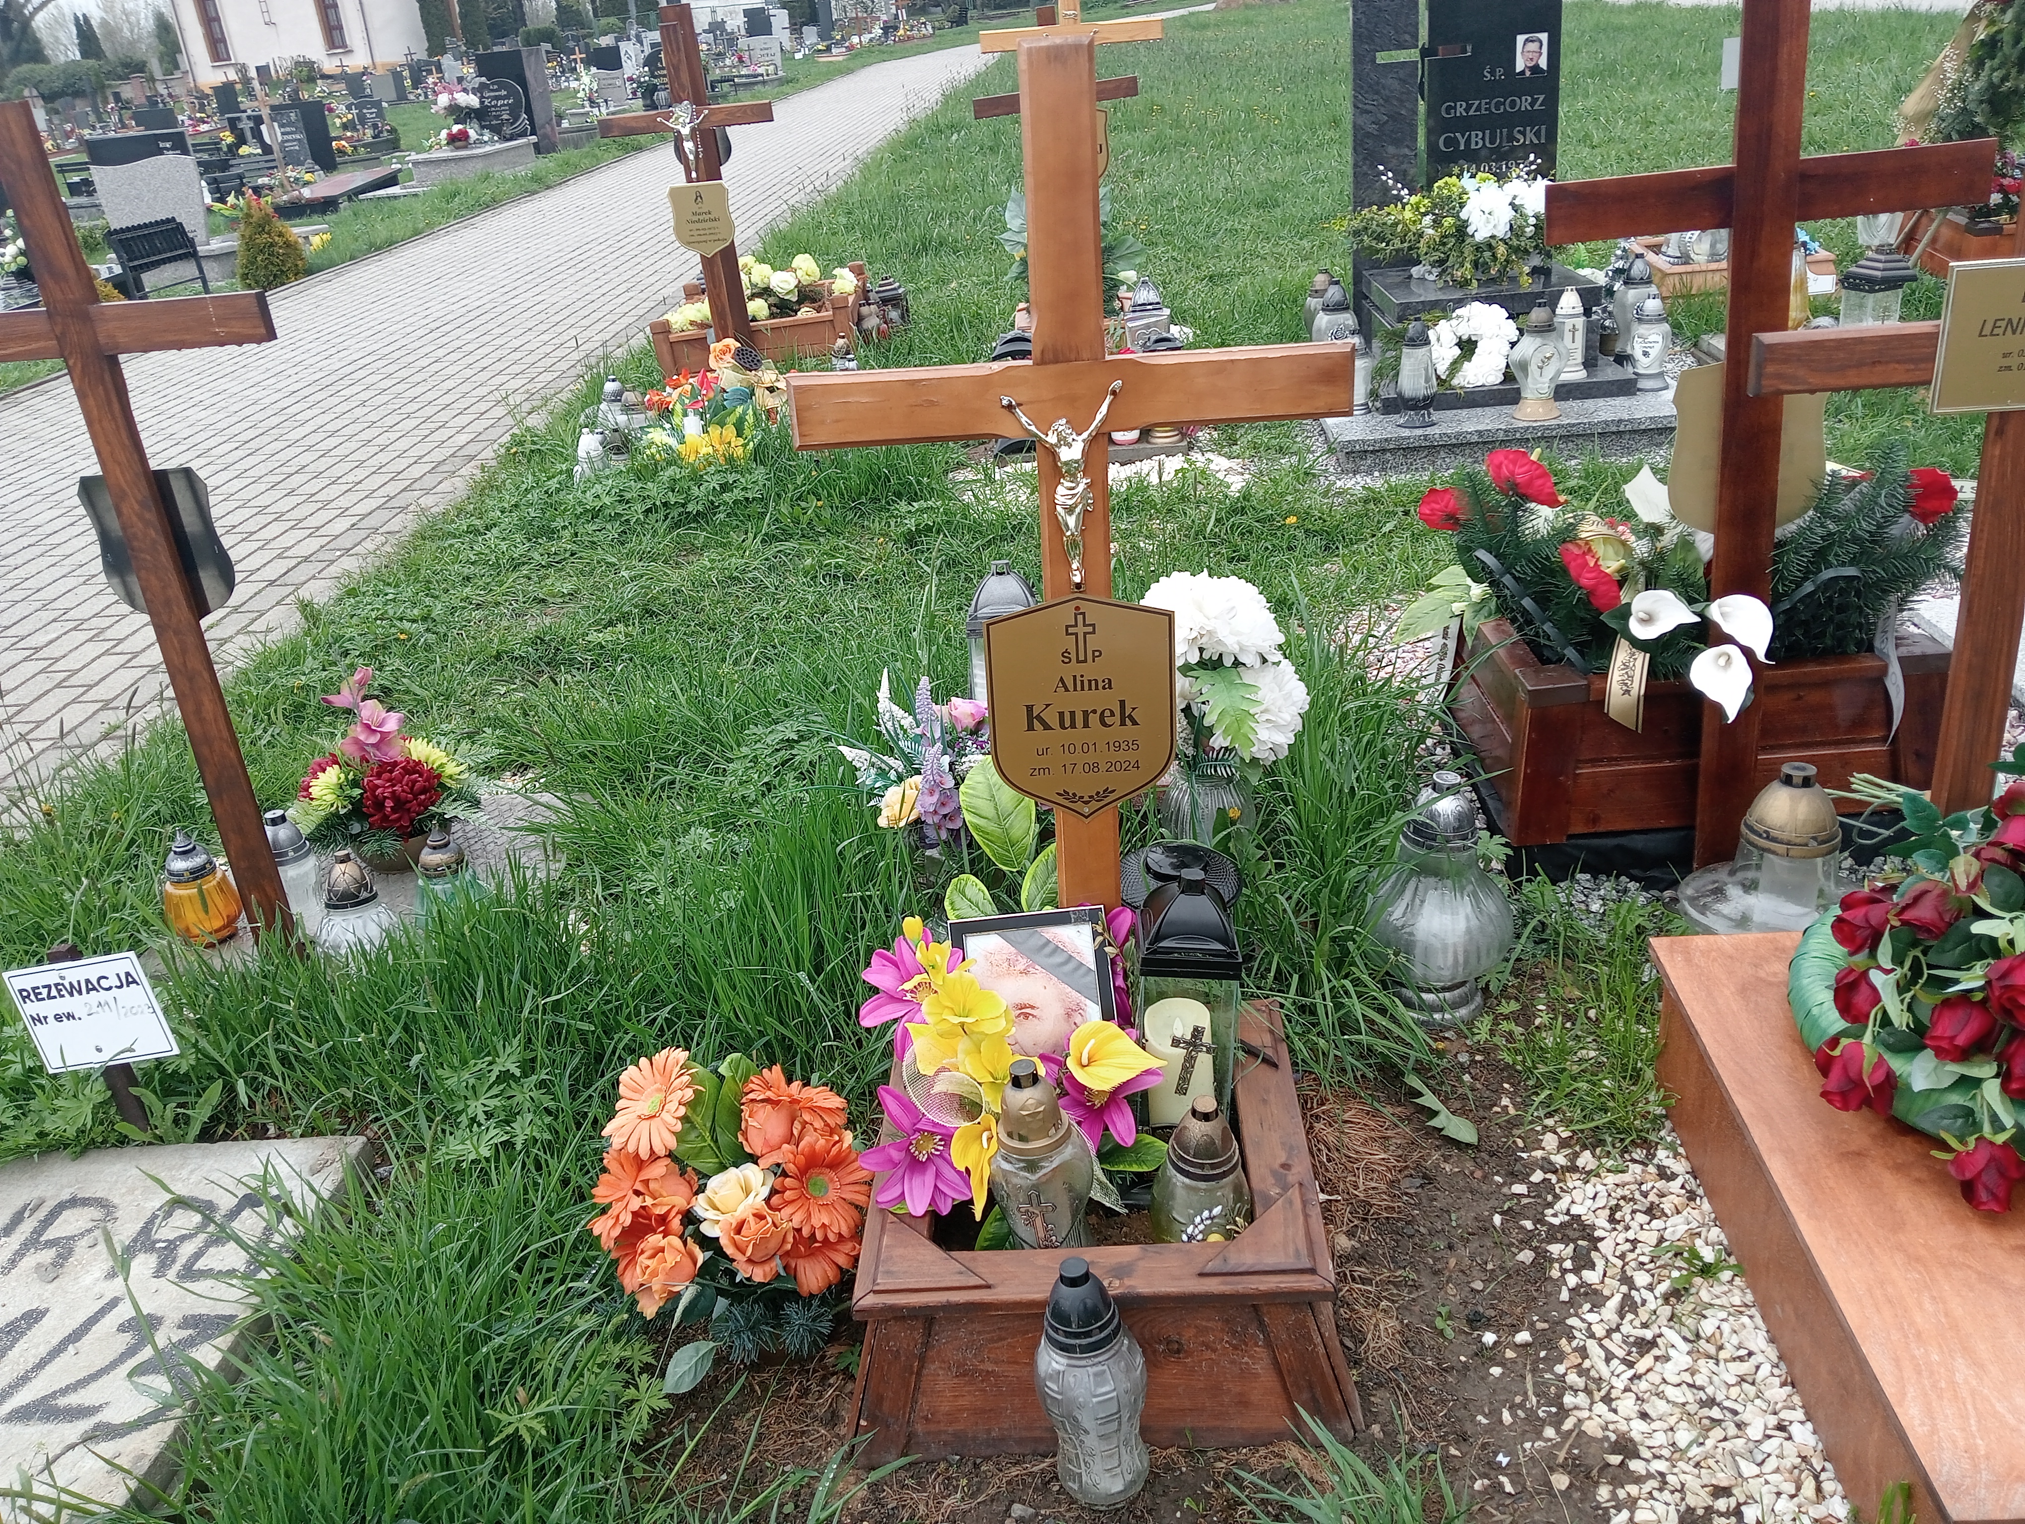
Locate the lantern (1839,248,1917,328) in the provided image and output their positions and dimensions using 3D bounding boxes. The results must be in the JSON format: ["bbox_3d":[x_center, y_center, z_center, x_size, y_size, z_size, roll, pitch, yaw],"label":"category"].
[{"bbox_3d":[2.910,-1.530,5.551,0.185,0.355,0.185,-13,26,-15],"label":"lantern"}]

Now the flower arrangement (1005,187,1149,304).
[{"bbox_3d":[0.222,-1.826,5.833,0.507,0.467,0.426,-4,24,4],"label":"flower arrangement"}]

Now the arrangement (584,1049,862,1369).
[{"bbox_3d":[-0.314,0.503,1.818,0.315,0.335,0.284,-4,24,4],"label":"arrangement"}]

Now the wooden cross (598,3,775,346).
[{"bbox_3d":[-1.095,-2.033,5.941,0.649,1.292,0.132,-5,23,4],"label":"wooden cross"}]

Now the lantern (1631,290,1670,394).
[{"bbox_3d":[1.789,-1.180,4.599,0.122,0.274,0.122,7,27,28],"label":"lantern"}]

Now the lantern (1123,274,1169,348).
[{"bbox_3d":[0.435,-1.455,5.454,0.147,0.315,0.142,-4,24,4],"label":"lantern"}]

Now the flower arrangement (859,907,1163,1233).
[{"bbox_3d":[0.001,0.354,1.830,0.330,0.300,0.230,-3,25,4],"label":"flower arrangement"}]

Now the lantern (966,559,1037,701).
[{"bbox_3d":[-0.005,-0.174,3.236,0.140,0.390,0.140,-3,25,4],"label":"lantern"}]

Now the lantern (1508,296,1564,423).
[{"bbox_3d":[1.567,-1.206,4.891,0.163,0.325,0.163,-2,26,8],"label":"lantern"}]

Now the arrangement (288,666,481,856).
[{"bbox_3d":[-1.053,0.015,2.721,0.320,0.340,0.270,-3,25,5],"label":"arrangement"}]

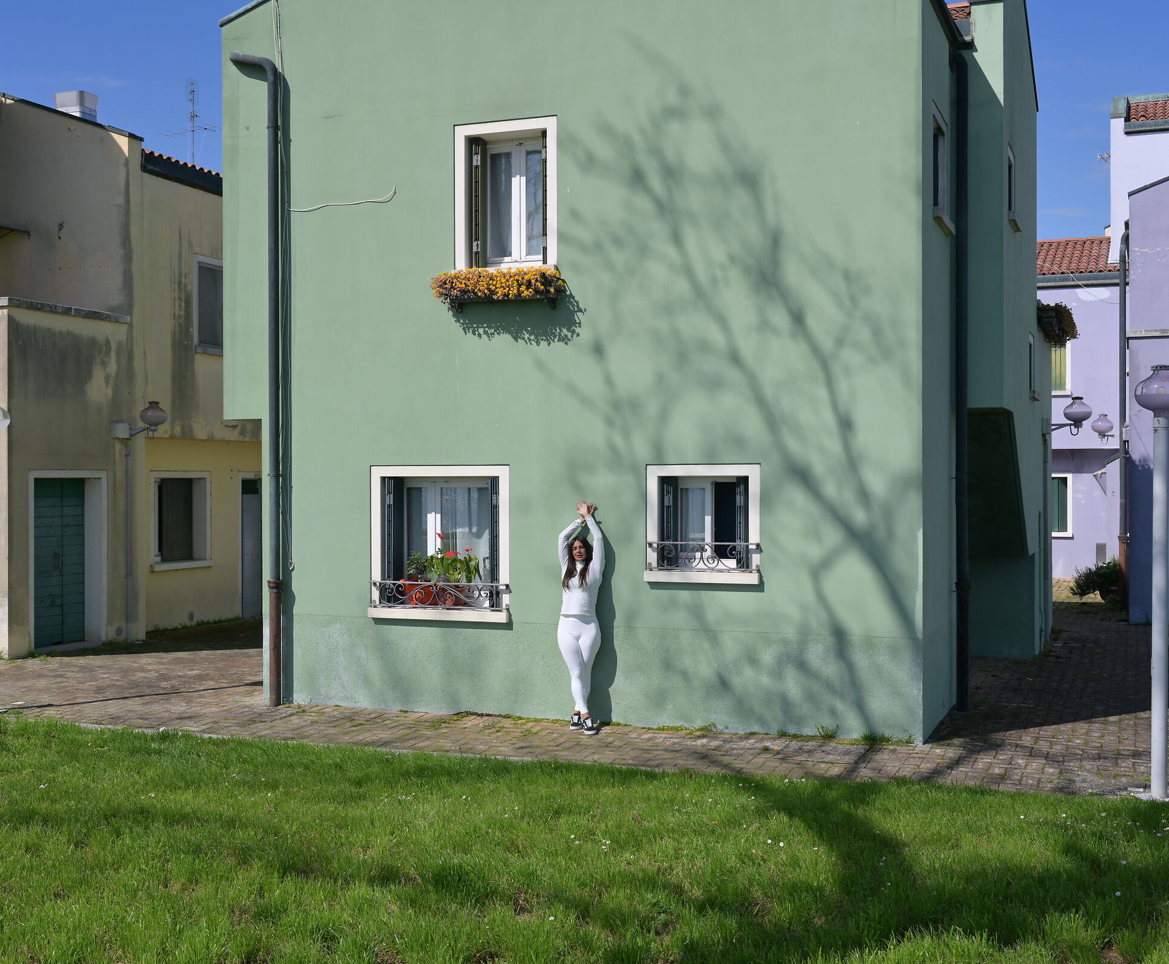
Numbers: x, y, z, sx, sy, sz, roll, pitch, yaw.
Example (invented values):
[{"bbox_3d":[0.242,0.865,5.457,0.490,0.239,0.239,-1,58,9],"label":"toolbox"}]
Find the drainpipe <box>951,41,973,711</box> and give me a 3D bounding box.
[{"bbox_3d":[3.460,-0.976,12.912,0.193,6.151,0.142,0,0,21],"label":"drainpipe"}]

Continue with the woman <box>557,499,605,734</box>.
[{"bbox_3d":[-0.013,1.131,12.098,0.447,1.959,0.365,0,0,15],"label":"woman"}]

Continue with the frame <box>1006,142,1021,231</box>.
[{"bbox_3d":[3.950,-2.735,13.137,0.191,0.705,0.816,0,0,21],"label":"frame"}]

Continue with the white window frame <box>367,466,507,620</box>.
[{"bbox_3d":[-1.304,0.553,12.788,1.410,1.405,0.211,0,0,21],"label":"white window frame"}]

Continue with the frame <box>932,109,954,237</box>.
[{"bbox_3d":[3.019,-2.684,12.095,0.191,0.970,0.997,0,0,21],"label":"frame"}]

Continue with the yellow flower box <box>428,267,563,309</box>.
[{"bbox_3d":[-0.753,-1.698,12.354,1.193,0.357,0.332,0,0,21],"label":"yellow flower box"}]

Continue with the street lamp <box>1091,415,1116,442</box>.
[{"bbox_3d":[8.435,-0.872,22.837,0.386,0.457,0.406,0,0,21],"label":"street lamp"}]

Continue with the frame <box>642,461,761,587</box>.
[{"bbox_3d":[1.022,0.359,11.970,1.025,1.005,0.183,0,0,21],"label":"frame"}]

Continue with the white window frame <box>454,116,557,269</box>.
[{"bbox_3d":[-0.680,-2.542,12.616,1.025,1.350,0.183,0,0,21],"label":"white window frame"}]

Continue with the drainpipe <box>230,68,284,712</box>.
[{"bbox_3d":[-3.091,-1.000,13.393,0.558,6.263,0.213,0,0,21],"label":"drainpipe"}]

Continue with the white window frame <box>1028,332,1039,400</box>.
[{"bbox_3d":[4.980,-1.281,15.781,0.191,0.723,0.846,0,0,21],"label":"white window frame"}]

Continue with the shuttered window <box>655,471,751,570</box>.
[{"bbox_3d":[1.036,0.359,11.942,0.816,0.831,0.232,0,0,21],"label":"shuttered window"}]

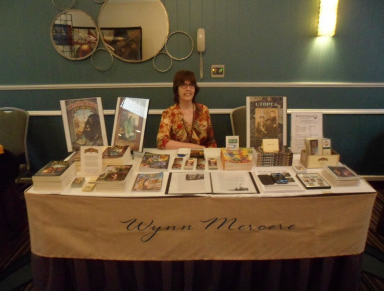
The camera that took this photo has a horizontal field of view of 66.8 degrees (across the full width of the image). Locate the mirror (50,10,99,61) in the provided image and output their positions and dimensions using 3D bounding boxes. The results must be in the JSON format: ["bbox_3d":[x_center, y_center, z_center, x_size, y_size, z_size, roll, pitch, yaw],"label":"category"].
[{"bbox_3d":[-1.099,-1.036,2.742,0.465,0.465,0.030,0,17,1],"label":"mirror"}]

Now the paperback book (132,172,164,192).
[{"bbox_3d":[-0.241,0.207,1.629,0.150,0.012,0.240,-1,17,-2],"label":"paperback book"}]

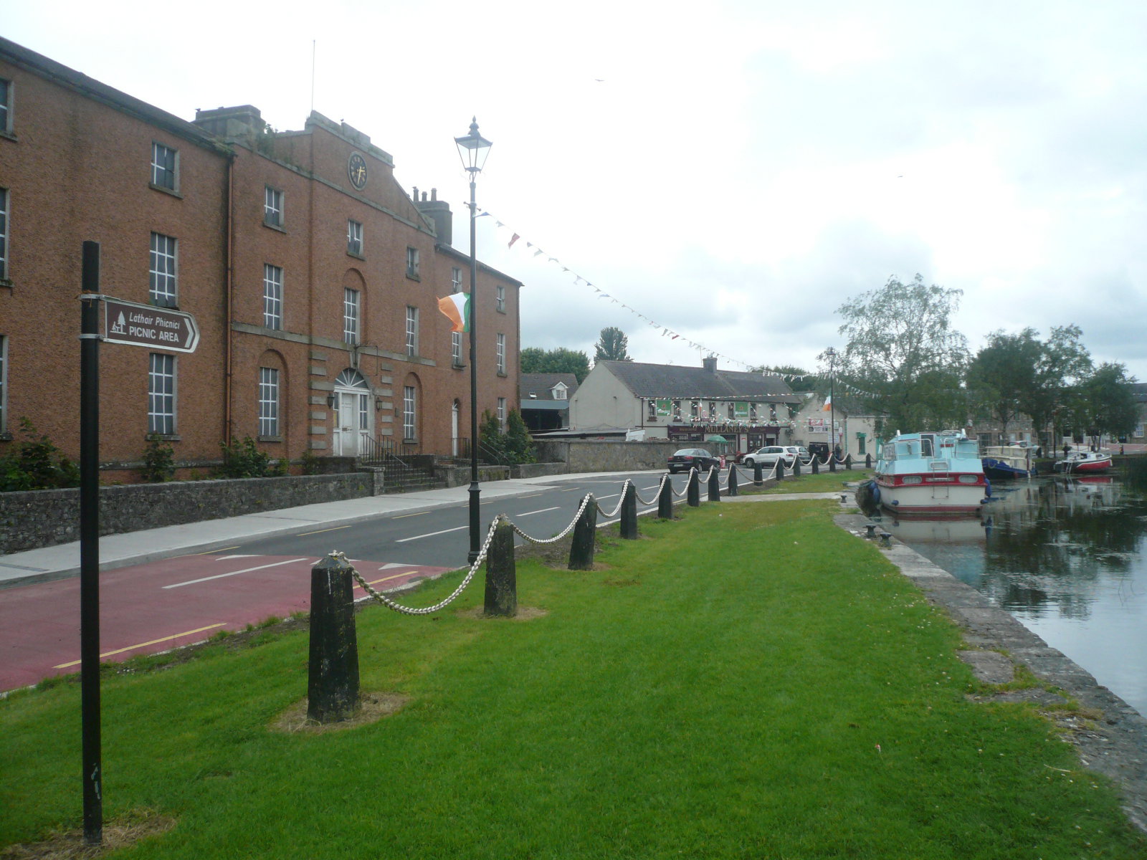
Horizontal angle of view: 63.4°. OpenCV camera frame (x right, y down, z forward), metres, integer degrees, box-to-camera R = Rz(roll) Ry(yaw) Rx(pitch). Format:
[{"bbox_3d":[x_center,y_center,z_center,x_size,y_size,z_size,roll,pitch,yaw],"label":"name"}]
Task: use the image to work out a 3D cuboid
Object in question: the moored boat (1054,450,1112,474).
[{"bbox_3d":[37.882,2.396,69.015,5.000,1.700,1.900,0,-1,-22],"label":"moored boat"}]

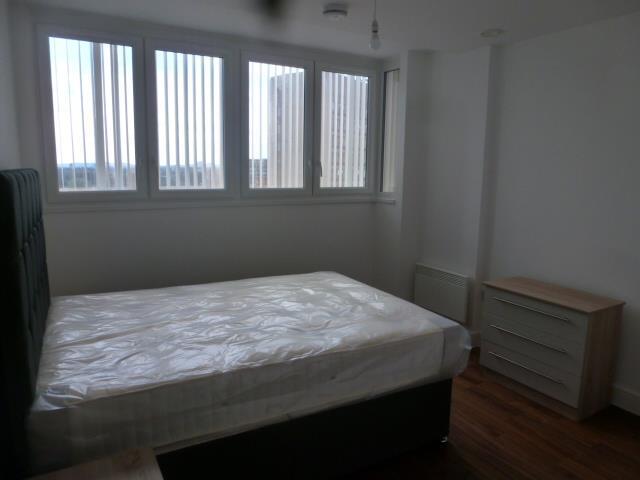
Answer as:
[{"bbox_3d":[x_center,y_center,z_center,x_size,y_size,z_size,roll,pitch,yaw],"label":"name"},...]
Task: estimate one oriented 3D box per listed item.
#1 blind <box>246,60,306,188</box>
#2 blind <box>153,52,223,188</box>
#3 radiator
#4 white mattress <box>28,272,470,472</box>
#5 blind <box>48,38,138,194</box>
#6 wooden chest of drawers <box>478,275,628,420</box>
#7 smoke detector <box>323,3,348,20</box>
[{"bbox_3d":[-0.333,-0.889,3.553,0.485,0.970,0.070,-4,10,-27],"label":"blind"},{"bbox_3d":[-0.935,-0.847,3.244,0.500,0.970,0.070,-4,10,-27],"label":"blind"},{"bbox_3d":[1.089,0.472,3.938,0.091,0.425,0.620,-4,10,-29],"label":"radiator"},{"bbox_3d":[-0.425,0.549,2.531,1.960,0.290,1.400,-4,10,-27],"label":"white mattress"},{"bbox_3d":[-1.492,-0.808,2.958,0.495,0.970,0.070,-4,10,-27],"label":"blind"},{"bbox_3d":[1.556,0.687,3.051,0.417,0.680,0.762,-4,10,-29],"label":"wooden chest of drawers"},{"bbox_3d":[0.090,-1.337,2.602,0.143,0.065,0.143,1,9,0],"label":"smoke detector"}]

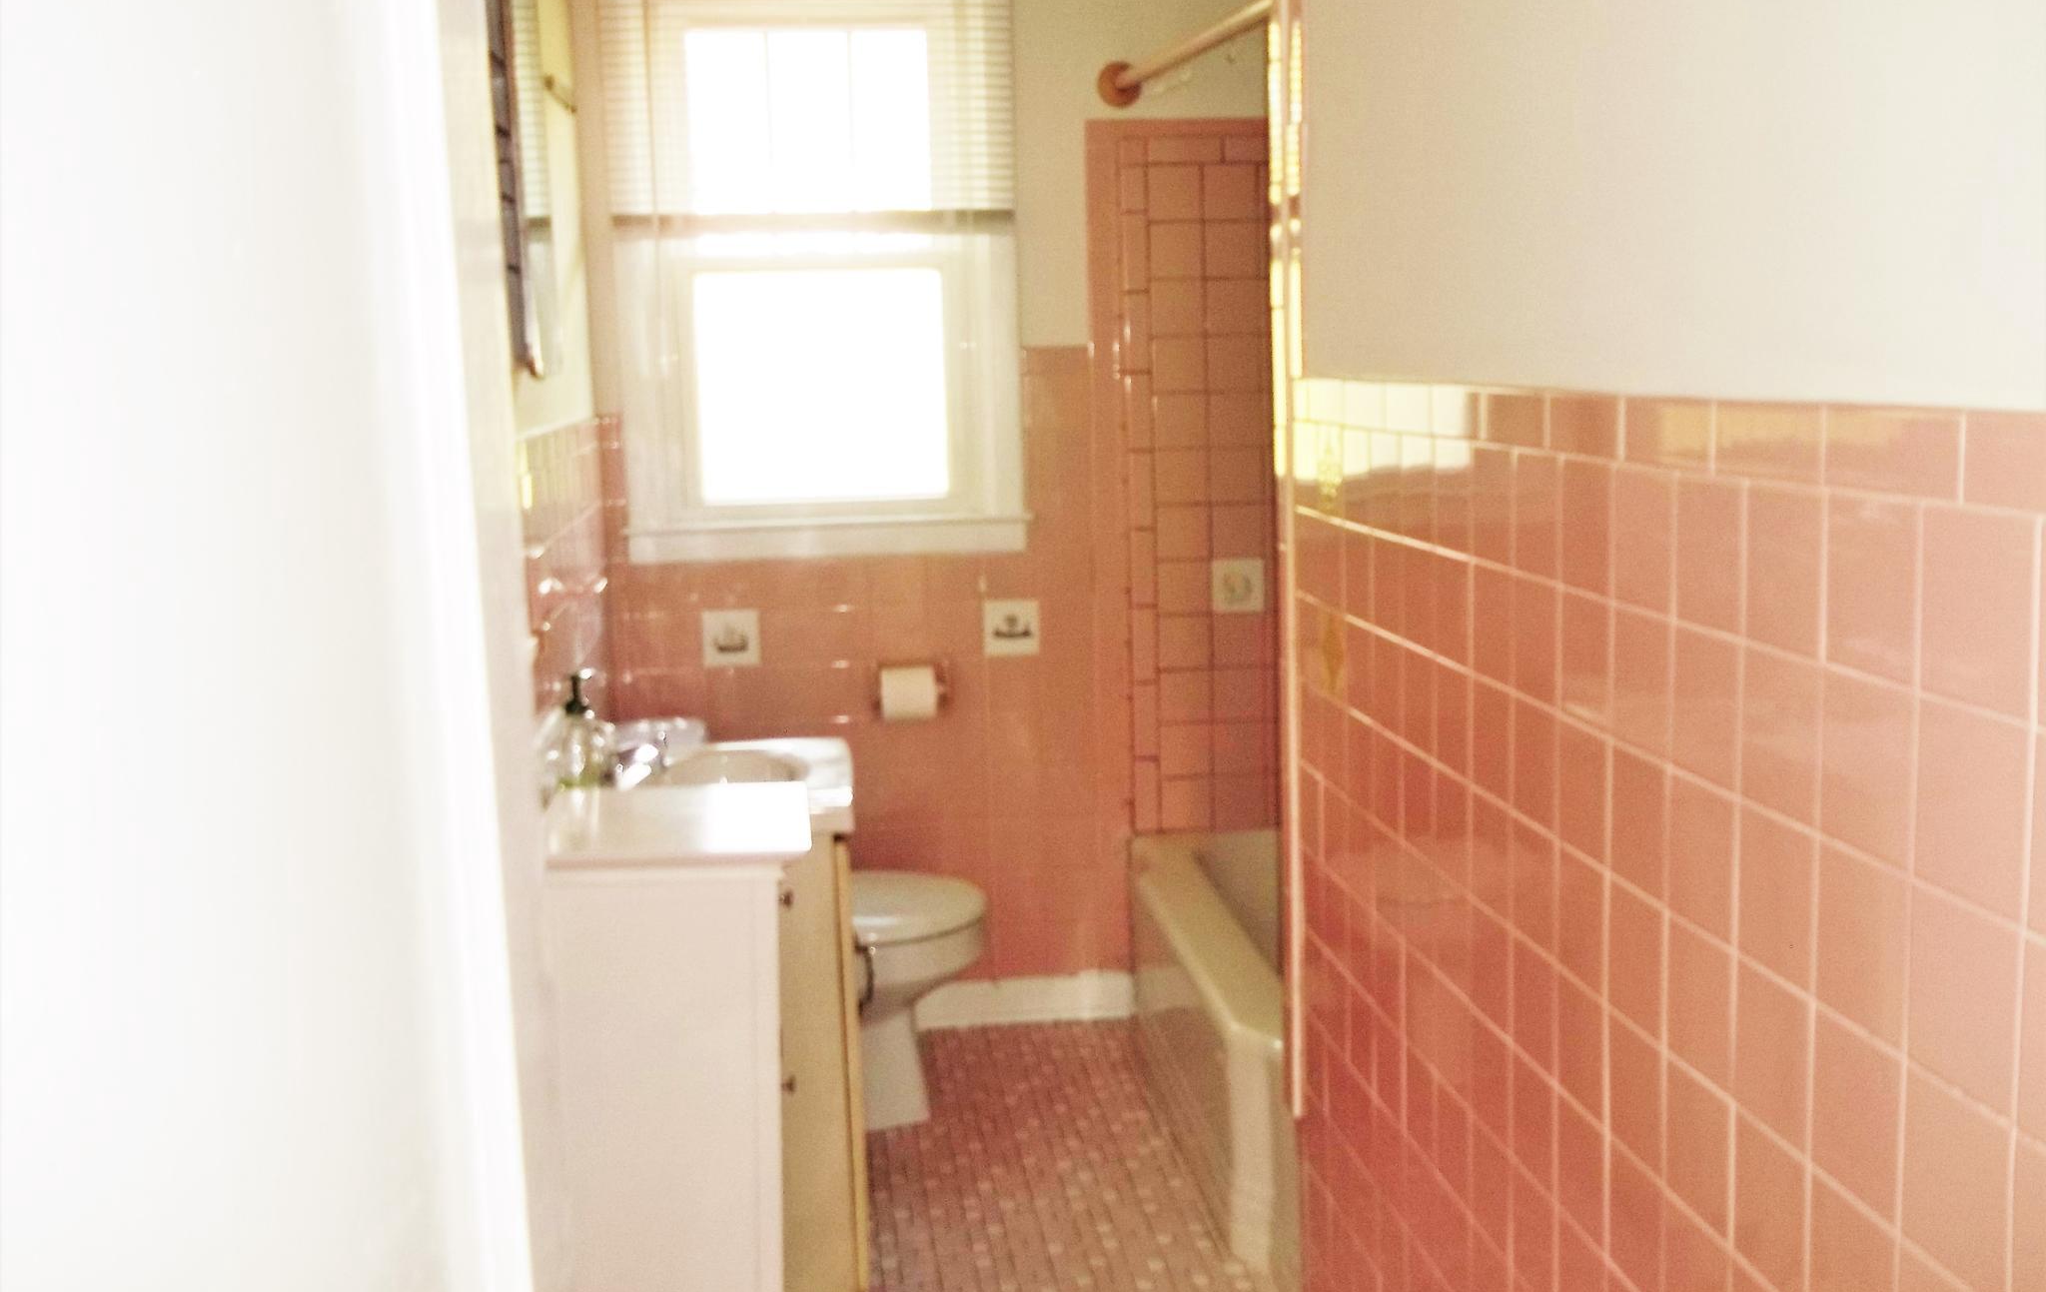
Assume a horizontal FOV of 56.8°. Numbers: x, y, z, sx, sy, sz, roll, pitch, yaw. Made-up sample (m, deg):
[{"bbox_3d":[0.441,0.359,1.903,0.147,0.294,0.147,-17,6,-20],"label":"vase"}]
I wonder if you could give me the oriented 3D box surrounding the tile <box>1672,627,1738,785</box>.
[{"bbox_3d":[0.499,0.044,1.375,0.009,0.110,0.105,-3,9,-7],"label":"tile"}]

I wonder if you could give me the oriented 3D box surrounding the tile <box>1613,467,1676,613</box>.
[{"bbox_3d":[0.472,-0.080,1.427,0.010,0.107,0.105,-3,9,-6],"label":"tile"}]

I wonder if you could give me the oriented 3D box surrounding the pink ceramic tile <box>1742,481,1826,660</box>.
[{"bbox_3d":[0.496,-0.050,1.223,0.010,0.107,0.105,-3,9,-6],"label":"pink ceramic tile"}]

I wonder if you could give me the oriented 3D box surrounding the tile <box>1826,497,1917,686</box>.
[{"bbox_3d":[0.528,-0.036,1.167,0.010,0.110,0.108,-3,8,-6],"label":"tile"}]

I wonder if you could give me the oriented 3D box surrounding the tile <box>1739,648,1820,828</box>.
[{"bbox_3d":[0.520,0.061,1.292,0.010,0.110,0.108,-3,8,-6],"label":"tile"}]

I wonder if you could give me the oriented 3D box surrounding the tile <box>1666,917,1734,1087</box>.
[{"bbox_3d":[0.515,0.271,1.432,0.010,0.110,0.108,-3,8,-6],"label":"tile"}]

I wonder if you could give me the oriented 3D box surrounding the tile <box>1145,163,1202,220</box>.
[{"bbox_3d":[0.289,-0.873,3.635,0.106,0.107,0.010,-3,9,-6],"label":"tile"}]

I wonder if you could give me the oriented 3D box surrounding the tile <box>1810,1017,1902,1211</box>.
[{"bbox_3d":[0.520,0.290,1.169,0.010,0.107,0.105,-3,9,-6],"label":"tile"}]

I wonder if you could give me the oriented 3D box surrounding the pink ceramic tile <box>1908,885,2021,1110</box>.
[{"bbox_3d":[0.528,0.197,1.051,0.010,0.107,0.105,-3,9,-6],"label":"pink ceramic tile"}]

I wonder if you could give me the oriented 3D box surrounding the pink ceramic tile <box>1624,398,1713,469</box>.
[{"bbox_3d":[0.493,-0.163,1.438,0.010,0.053,0.152,-3,8,-6],"label":"pink ceramic tile"}]

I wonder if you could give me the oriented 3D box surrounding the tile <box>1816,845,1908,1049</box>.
[{"bbox_3d":[0.529,0.187,1.187,0.009,0.110,0.105,-3,9,-7],"label":"tile"}]

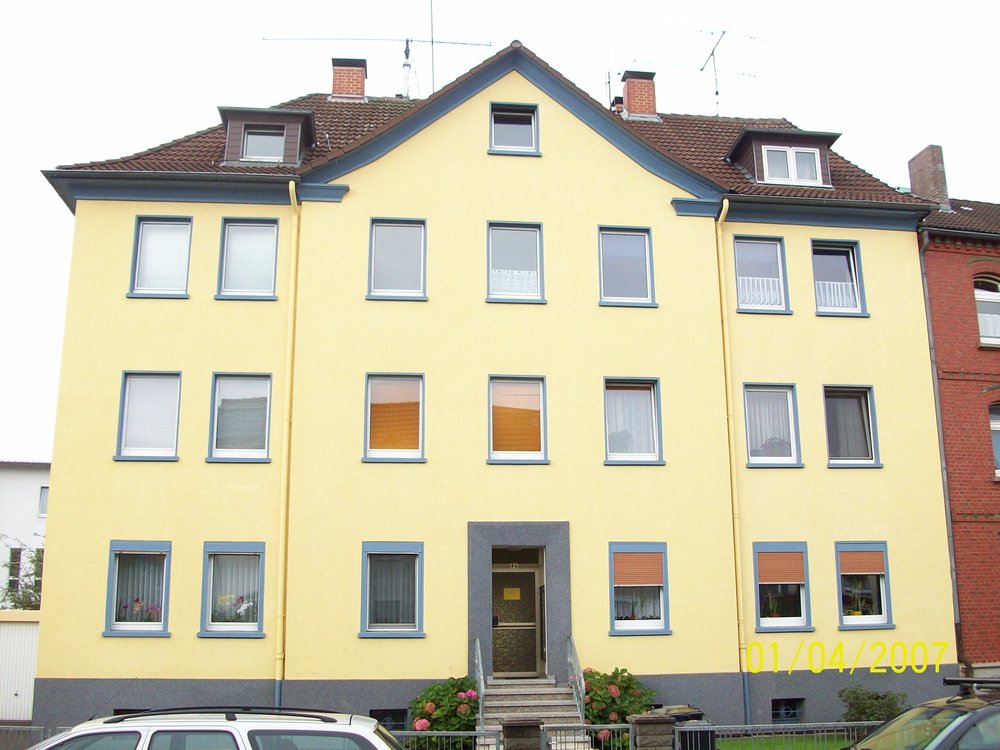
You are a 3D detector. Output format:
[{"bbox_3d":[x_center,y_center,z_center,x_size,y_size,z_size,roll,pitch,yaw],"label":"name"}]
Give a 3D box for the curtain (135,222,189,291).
[{"bbox_3d":[-6.436,-2.259,18.757,0.930,1.300,0.080,1,-13,-6],"label":"curtain"}]

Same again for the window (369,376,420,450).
[{"bbox_3d":[-1.955,0.732,18.249,0.935,1.329,0.090,1,-13,-6],"label":"window"}]

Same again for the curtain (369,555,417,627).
[{"bbox_3d":[-1.925,3.862,17.631,0.833,1.256,0.070,1,-13,-6],"label":"curtain"}]

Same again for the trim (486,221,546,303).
[{"bbox_3d":[0.310,-2.148,18.916,1.164,1.664,0.150,1,-12,-6],"label":"trim"}]

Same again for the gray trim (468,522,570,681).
[{"bbox_3d":[0.345,4.018,17.537,1.850,2.800,0.280,1,-13,-6],"label":"gray trim"}]

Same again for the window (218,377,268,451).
[{"bbox_3d":[-4.759,0.735,18.175,0.950,1.300,0.100,1,-13,-6],"label":"window"}]

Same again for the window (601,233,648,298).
[{"bbox_3d":[2.461,-2.169,19.444,0.902,1.314,0.090,1,-13,-6],"label":"window"}]

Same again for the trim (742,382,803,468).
[{"bbox_3d":[5.274,0.981,19.034,1.170,1.680,0.200,1,-13,-6],"label":"trim"}]

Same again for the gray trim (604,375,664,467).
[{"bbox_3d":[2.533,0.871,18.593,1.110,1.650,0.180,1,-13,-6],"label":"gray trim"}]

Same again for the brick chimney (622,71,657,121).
[{"bbox_3d":[3.577,-7.012,25.127,0.820,1.200,0.750,1,-13,-6],"label":"brick chimney"}]

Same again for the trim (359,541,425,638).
[{"bbox_3d":[-1.888,3.795,17.374,1.164,1.663,0.150,1,-12,-6],"label":"trim"}]

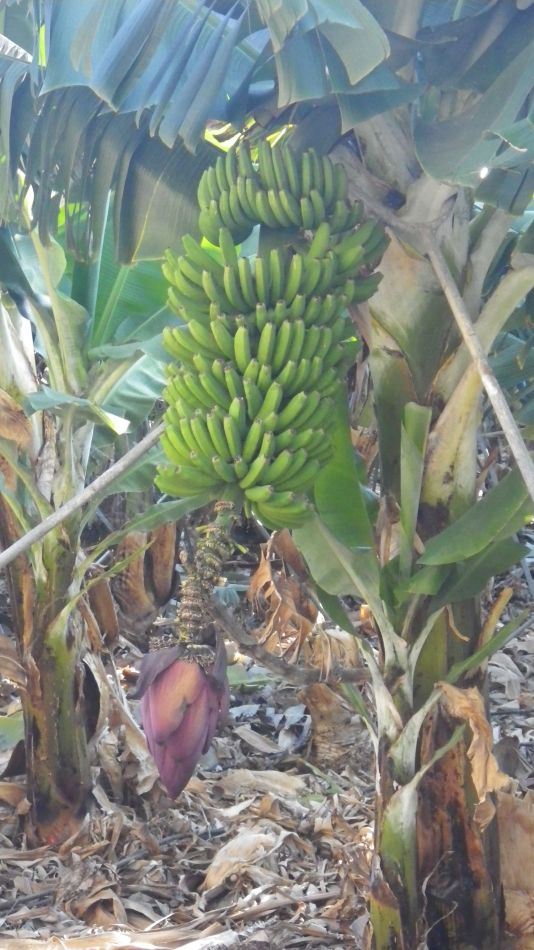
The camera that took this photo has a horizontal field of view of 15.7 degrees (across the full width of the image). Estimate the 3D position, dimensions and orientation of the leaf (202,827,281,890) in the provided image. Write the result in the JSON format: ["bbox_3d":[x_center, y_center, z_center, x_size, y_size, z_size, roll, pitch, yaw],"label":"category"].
[{"bbox_3d":[-0.072,1.088,5.500,0.215,0.110,0.270,0,3,0],"label":"leaf"}]

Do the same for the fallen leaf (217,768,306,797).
[{"bbox_3d":[-0.018,1.031,6.500,0.295,0.065,0.150,0,3,0],"label":"fallen leaf"}]

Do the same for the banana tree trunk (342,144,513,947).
[{"bbox_3d":[0.391,0.176,4.700,0.380,1.950,0.360,0,3,0],"label":"banana tree trunk"}]

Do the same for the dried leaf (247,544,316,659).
[{"bbox_3d":[0.038,0.333,5.100,0.185,0.295,0.160,0,3,0],"label":"dried leaf"}]

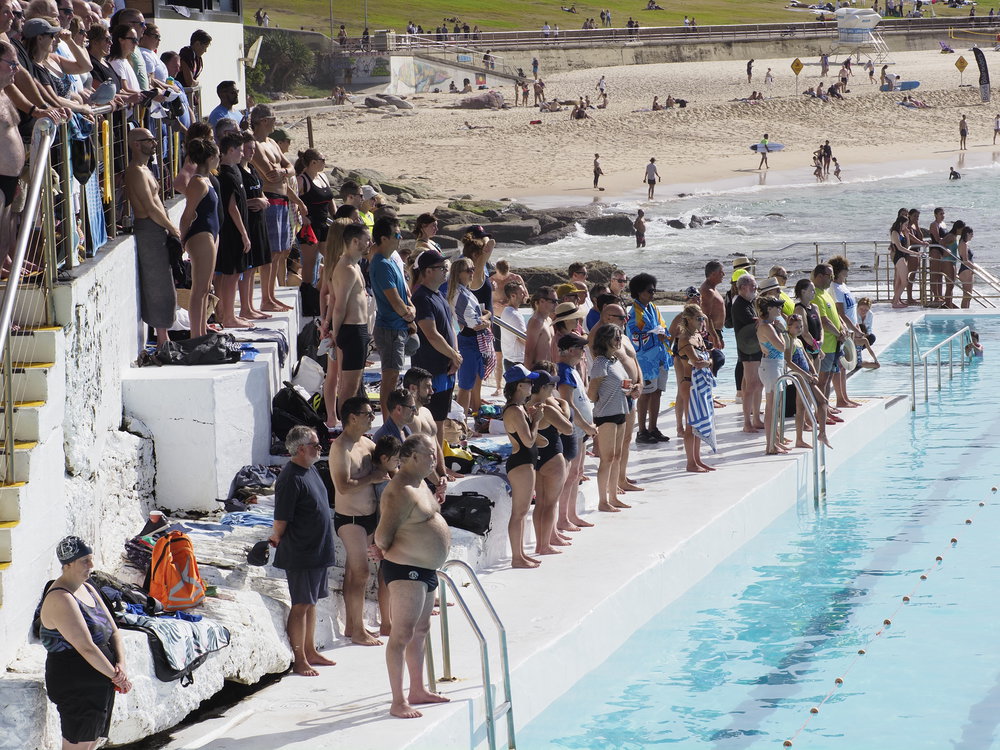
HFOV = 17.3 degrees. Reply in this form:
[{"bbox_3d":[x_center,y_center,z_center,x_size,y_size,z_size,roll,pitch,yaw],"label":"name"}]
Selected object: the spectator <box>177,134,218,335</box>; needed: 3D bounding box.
[{"bbox_3d":[-2.455,-1.103,26.900,0.360,1.660,0.420,-1,5,5],"label":"spectator"}]

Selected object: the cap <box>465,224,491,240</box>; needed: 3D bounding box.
[{"bbox_3d":[-0.208,-1.315,30.400,0.260,0.140,0.180,6,7,14],"label":"cap"}]

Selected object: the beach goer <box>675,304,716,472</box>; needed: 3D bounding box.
[{"bbox_3d":[1.995,0.110,33.776,0.380,1.670,0.460,1,6,22],"label":"beach goer"}]

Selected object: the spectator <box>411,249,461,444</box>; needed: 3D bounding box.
[{"bbox_3d":[-0.494,-0.078,25.600,0.420,1.780,0.500,1,5,20],"label":"spectator"}]

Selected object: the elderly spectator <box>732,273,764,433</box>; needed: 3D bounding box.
[{"bbox_3d":[2.836,-0.262,37.580,0.360,1.760,0.520,1,6,25],"label":"elderly spectator"}]

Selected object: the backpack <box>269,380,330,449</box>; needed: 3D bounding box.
[{"bbox_3d":[-1.654,0.336,27.300,0.360,0.520,0.300,-32,11,33],"label":"backpack"}]

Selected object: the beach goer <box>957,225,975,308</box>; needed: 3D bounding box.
[{"bbox_3d":[8.241,-1.847,58.300,0.320,1.600,0.400,-1,5,5],"label":"beach goer"}]

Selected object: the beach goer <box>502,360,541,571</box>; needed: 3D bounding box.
[{"bbox_3d":[0.181,0.753,27.700,0.340,1.660,0.420,-1,5,8],"label":"beach goer"}]

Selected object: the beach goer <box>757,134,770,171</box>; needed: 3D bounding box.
[{"bbox_3d":[13.073,-11.027,163.080,0.550,1.760,0.500,0,5,6],"label":"beach goer"}]

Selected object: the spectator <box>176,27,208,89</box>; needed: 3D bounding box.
[{"bbox_3d":[-2.864,-2.346,30.276,0.500,1.680,0.480,1,6,25],"label":"spectator"}]

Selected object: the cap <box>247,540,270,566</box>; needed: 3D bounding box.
[{"bbox_3d":[-1.694,1.252,23.100,0.220,0.140,0.170,-25,25,-20],"label":"cap"}]

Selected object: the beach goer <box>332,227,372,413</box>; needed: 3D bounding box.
[{"bbox_3d":[-1.144,-0.279,25.380,0.310,1.770,0.490,1,6,21],"label":"beach goer"}]

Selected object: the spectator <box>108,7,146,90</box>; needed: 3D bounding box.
[{"bbox_3d":[-2.945,-2.026,26.181,0.420,1.780,0.500,1,6,21],"label":"spectator"}]

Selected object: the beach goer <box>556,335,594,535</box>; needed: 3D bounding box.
[{"bbox_3d":[0.683,0.501,29.400,0.380,1.730,0.480,0,5,16],"label":"beach goer"}]

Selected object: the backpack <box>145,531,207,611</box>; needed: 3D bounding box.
[{"bbox_3d":[-2.112,1.276,21.500,0.320,0.480,0.220,-5,-2,-38],"label":"backpack"}]

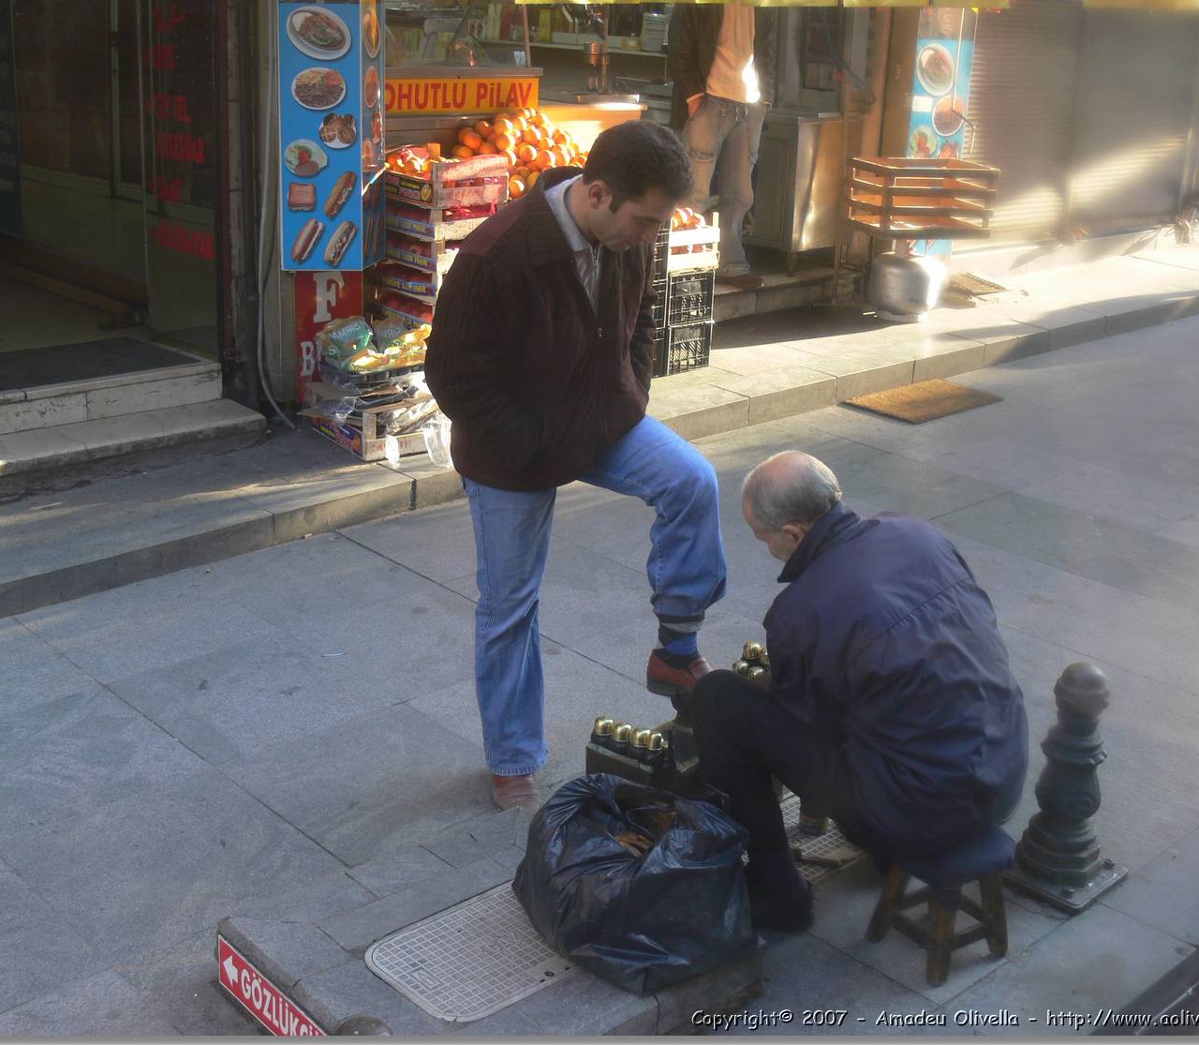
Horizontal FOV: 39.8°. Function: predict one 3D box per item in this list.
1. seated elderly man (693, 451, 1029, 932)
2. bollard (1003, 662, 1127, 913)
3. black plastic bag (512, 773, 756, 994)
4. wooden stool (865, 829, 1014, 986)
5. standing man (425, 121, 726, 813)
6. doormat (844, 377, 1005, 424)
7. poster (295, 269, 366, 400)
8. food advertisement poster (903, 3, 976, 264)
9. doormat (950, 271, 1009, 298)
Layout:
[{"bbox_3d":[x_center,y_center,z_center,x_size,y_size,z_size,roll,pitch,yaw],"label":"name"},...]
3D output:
[{"bbox_3d":[0.579,0.379,3.606,0.730,0.960,0.520,15,21,34],"label":"seated elderly man"},{"bbox_3d":[1.072,0.564,3.802,0.255,0.529,0.255,17,23,39],"label":"bollard"},{"bbox_3d":[0.065,0.697,3.309,0.420,0.330,0.400,18,24,41],"label":"black plastic bag"},{"bbox_3d":[0.729,0.795,3.529,0.240,0.250,0.240,-13,25,-35],"label":"wooden stool"},{"bbox_3d":[-0.026,-0.108,3.932,0.600,1.650,0.500,12,17,34],"label":"standing man"},{"bbox_3d":[1.502,-0.550,7.609,0.664,0.020,0.403,-16,26,-40],"label":"doormat"},{"bbox_3d":[-1.111,-0.765,6.840,0.326,0.537,0.020,-10,19,-40],"label":"poster"},{"bbox_3d":[2.228,-2.560,10.897,0.600,1.660,0.030,-14,24,-42],"label":"food advertisement poster"},{"bbox_3d":[2.600,-1.629,11.338,0.420,0.030,0.580,-4,18,-19],"label":"doormat"}]

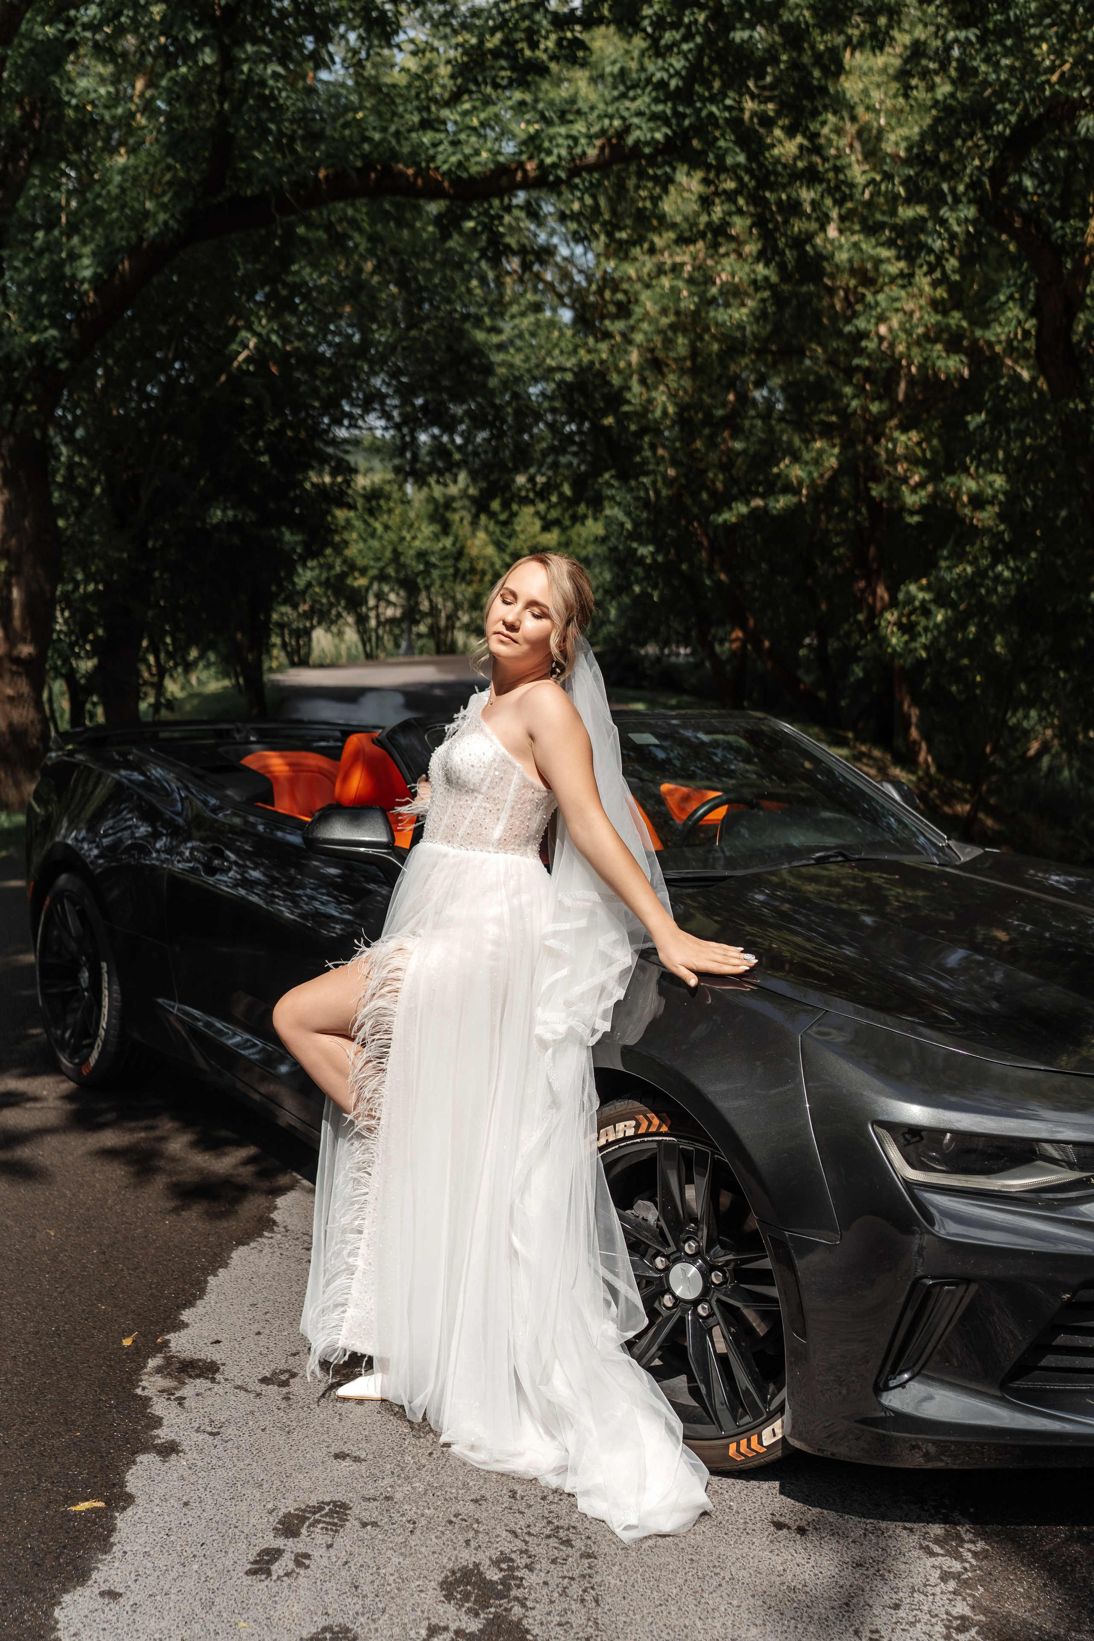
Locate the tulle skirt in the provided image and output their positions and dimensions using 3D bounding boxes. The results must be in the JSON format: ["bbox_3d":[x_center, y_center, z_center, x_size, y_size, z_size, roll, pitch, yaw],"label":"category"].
[{"bbox_3d":[-0.100,0.563,2.910,0.500,1.060,0.780,-5,9,-43],"label":"tulle skirt"}]

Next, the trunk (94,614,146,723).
[{"bbox_3d":[-4.283,-1.421,16.000,0.450,1.450,0.450,1,7,0],"label":"trunk"}]

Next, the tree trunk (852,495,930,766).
[{"bbox_3d":[3.473,-1.948,16.000,0.700,2.850,0.550,1,7,0],"label":"tree trunk"}]

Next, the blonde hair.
[{"bbox_3d":[-0.017,-0.378,2.930,0.180,0.225,0.210,17,3,34],"label":"blonde hair"}]

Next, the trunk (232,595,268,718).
[{"bbox_3d":[-3.730,-2.033,20.000,0.420,1.600,0.420,1,7,0],"label":"trunk"}]

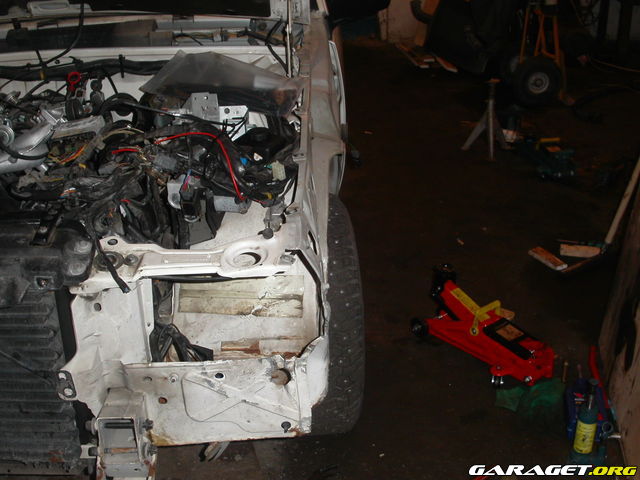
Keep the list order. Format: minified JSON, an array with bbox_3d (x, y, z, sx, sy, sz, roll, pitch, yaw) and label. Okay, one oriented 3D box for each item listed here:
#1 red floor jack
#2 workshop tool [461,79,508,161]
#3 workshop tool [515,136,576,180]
[{"bbox_3d":[0.493,0.249,2.446,0.210,0.230,0.427,-18,31,-28],"label":"red floor jack"},{"bbox_3d":[0.803,-0.572,3.894,0.225,0.360,0.200,-2,27,0],"label":"workshop tool"},{"bbox_3d":[1.016,-0.392,3.760,0.190,0.150,0.400,-5,27,-7],"label":"workshop tool"}]

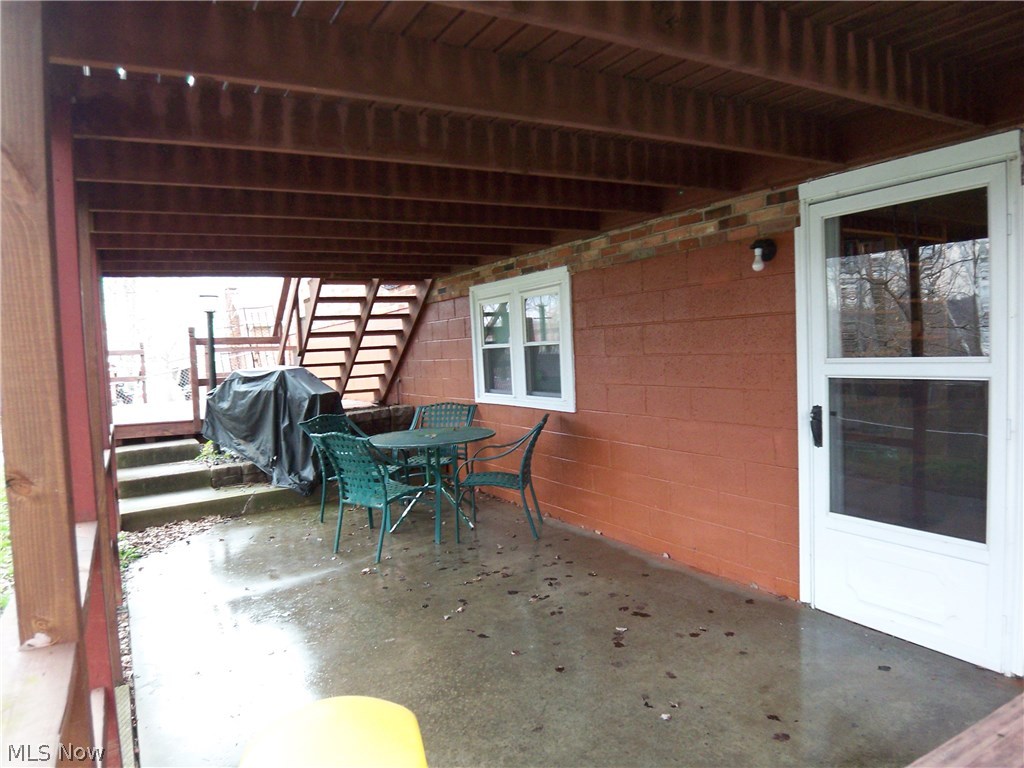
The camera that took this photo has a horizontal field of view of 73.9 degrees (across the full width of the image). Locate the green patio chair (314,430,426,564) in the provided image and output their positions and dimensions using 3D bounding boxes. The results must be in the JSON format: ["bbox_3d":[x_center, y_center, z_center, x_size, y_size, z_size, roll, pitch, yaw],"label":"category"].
[{"bbox_3d":[-0.975,0.763,4.951,0.610,0.890,0.680,-1,4,37],"label":"green patio chair"}]

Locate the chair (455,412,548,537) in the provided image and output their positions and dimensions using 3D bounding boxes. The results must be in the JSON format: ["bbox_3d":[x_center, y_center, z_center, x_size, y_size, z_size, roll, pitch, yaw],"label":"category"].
[{"bbox_3d":[-0.040,0.698,5.235,0.680,0.890,0.610,-3,3,6],"label":"chair"}]

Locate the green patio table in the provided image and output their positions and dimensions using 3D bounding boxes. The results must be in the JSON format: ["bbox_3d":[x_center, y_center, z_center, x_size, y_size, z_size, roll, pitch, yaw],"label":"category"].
[{"bbox_3d":[-0.657,0.791,5.723,1.070,0.713,1.070,-3,3,0],"label":"green patio table"}]

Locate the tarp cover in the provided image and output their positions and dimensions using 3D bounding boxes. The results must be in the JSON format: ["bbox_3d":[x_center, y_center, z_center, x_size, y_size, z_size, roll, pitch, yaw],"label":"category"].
[{"bbox_3d":[-2.481,0.468,7.171,1.380,1.240,0.520,-2,4,22],"label":"tarp cover"}]

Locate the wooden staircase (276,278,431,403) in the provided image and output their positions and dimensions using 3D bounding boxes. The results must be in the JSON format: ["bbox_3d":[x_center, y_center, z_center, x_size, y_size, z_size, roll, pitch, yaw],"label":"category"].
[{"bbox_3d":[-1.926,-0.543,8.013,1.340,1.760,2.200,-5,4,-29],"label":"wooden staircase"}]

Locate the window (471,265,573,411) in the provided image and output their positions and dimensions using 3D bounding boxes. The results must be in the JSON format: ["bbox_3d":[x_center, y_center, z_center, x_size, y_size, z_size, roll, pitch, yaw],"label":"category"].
[{"bbox_3d":[0.047,-0.359,5.976,0.100,1.130,1.715,-5,4,-29],"label":"window"}]

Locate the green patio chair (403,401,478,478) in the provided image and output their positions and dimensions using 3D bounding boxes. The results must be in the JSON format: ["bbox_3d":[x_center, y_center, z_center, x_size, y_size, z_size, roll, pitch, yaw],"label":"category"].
[{"bbox_3d":[-0.690,0.669,6.328,0.610,0.890,0.680,-2,3,15],"label":"green patio chair"}]

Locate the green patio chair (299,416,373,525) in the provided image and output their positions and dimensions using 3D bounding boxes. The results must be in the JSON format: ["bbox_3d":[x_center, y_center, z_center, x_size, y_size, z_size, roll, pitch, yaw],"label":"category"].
[{"bbox_3d":[-1.341,0.727,5.909,0.680,0.890,0.610,-1,4,25],"label":"green patio chair"}]

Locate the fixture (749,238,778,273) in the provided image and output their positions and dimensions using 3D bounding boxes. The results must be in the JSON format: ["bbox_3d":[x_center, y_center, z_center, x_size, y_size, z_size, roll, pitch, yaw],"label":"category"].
[{"bbox_3d":[1.303,-0.664,3.545,0.140,0.180,0.115,-5,4,-29],"label":"fixture"}]

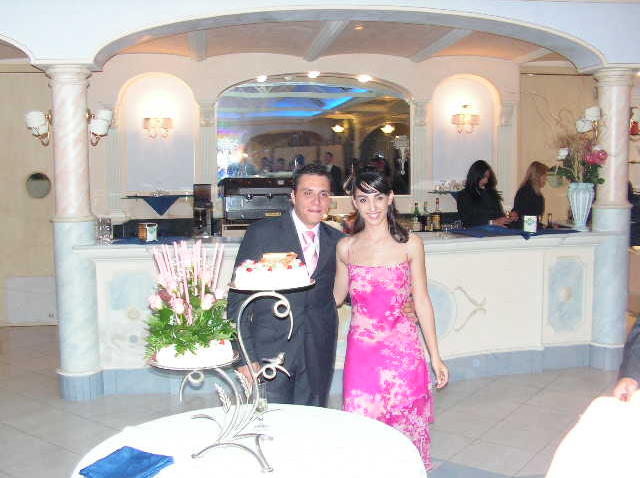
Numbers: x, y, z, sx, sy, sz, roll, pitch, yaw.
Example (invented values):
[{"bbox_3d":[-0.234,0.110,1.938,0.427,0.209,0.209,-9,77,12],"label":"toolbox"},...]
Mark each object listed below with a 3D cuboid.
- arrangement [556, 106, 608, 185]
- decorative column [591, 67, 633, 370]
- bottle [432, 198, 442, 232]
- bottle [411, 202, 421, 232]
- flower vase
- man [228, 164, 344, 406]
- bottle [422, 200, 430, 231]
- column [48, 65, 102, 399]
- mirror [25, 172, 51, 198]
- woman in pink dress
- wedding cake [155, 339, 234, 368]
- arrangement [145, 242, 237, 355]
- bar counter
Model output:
[{"bbox_3d":[2.135,-0.759,5.735,0.420,0.640,0.360,-2,6,-7],"label":"arrangement"},{"bbox_3d":[2.405,-0.149,5.787,0.325,2.460,0.325,-1,6,0],"label":"decorative column"},{"bbox_3d":[0.997,-0.208,5.963,0.078,0.285,0.078,-1,6,0],"label":"bottle"},{"bbox_3d":[0.922,-0.210,6.714,0.076,0.290,0.076,-1,6,0],"label":"bottle"},{"bbox_3d":[2.153,-0.269,5.808,0.215,0.400,0.215,-2,6,-7],"label":"flower vase"},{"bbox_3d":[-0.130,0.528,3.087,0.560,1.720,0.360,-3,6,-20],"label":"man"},{"bbox_3d":[1.018,-0.220,6.713,0.076,0.300,0.076,-1,6,0],"label":"bottle"},{"bbox_3d":[-1.820,-0.033,5.220,0.325,2.460,0.325,-1,6,0],"label":"column"},{"bbox_3d":[-3.106,-0.599,7.724,0.285,0.285,0.040,-1,6,-5],"label":"mirror"},{"bbox_3d":[0.330,0.540,3.276,0.510,1.690,0.340,0,6,5],"label":"woman in pink dress"},{"bbox_3d":[-0.432,0.384,2.429,0.270,0.075,0.270,-1,6,0],"label":"wedding cake"},{"bbox_3d":[-0.434,0.201,2.354,0.295,0.370,0.280,-1,6,0],"label":"arrangement"},{"bbox_3d":[0.252,0.559,5.670,4.280,1.155,0.780,-2,6,-7],"label":"bar counter"}]

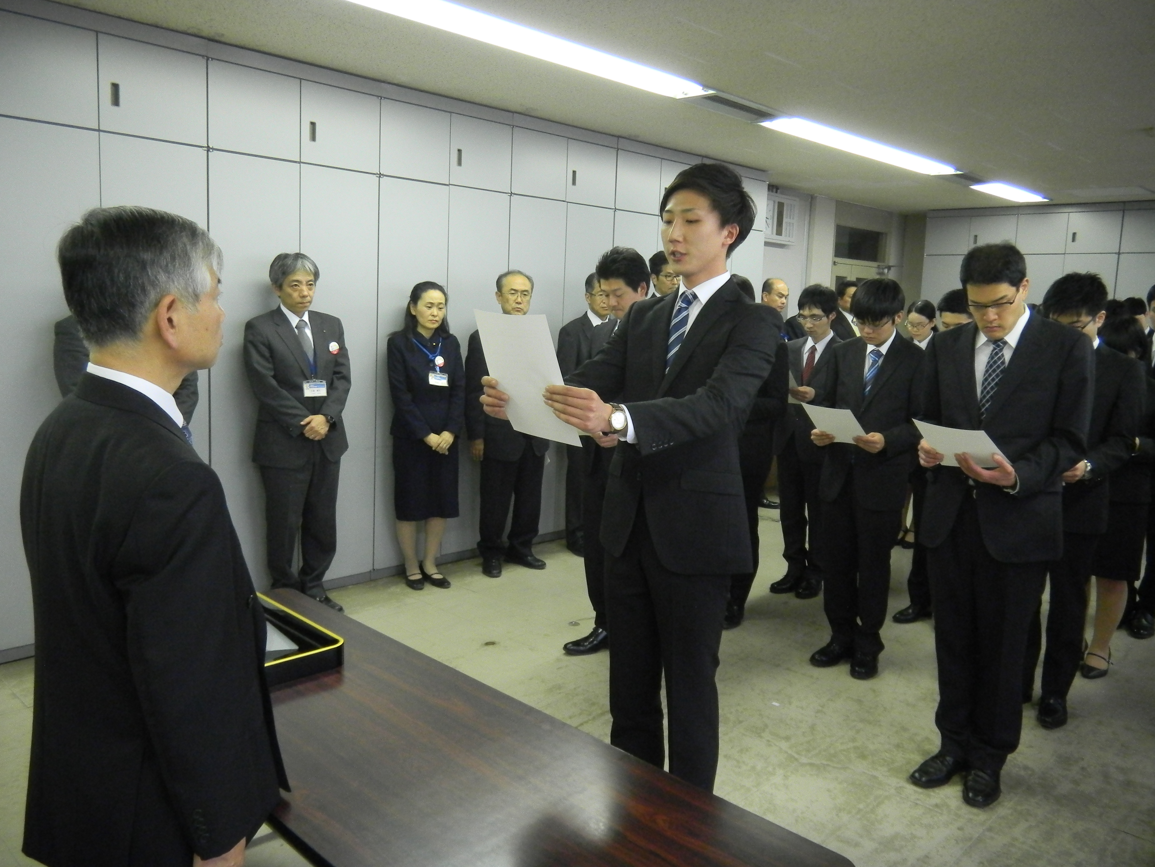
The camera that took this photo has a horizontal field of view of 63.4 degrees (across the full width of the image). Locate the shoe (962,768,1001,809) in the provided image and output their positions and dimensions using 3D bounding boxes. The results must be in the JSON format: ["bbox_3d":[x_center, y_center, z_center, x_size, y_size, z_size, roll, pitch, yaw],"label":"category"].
[{"bbox_3d":[1.319,1.095,3.028,0.105,0.105,0.285,7,9,32],"label":"shoe"}]

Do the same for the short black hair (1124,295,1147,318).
[{"bbox_3d":[4.145,-0.923,6.950,0.220,0.190,0.175,-16,19,-42],"label":"short black hair"}]

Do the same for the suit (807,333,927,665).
[{"bbox_3d":[1.210,0.275,3.963,0.510,1.410,0.370,9,10,43],"label":"suit"}]

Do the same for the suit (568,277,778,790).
[{"bbox_3d":[0.180,0.396,2.261,0.530,1.545,0.530,-5,11,-44],"label":"suit"}]

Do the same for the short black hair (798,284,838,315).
[{"bbox_3d":[1.304,-0.719,5.084,0.235,0.185,0.185,-18,20,-42],"label":"short black hair"}]

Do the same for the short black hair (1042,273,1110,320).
[{"bbox_3d":[1.881,-0.512,3.526,0.190,0.185,0.245,11,25,44],"label":"short black hair"}]

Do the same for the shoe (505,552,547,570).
[{"bbox_3d":[-0.293,0.709,5.428,0.285,0.105,0.105,8,9,36],"label":"shoe"}]

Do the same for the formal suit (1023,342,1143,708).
[{"bbox_3d":[1.843,0.350,3.586,0.510,1.410,0.370,9,10,42],"label":"formal suit"}]

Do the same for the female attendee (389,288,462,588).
[{"bbox_3d":[-0.811,0.012,5.028,0.440,1.620,0.290,-4,10,-38],"label":"female attendee"}]

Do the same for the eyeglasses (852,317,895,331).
[{"bbox_3d":[1.242,-0.458,3.902,0.140,0.045,0.140,11,31,44],"label":"eyeglasses"}]

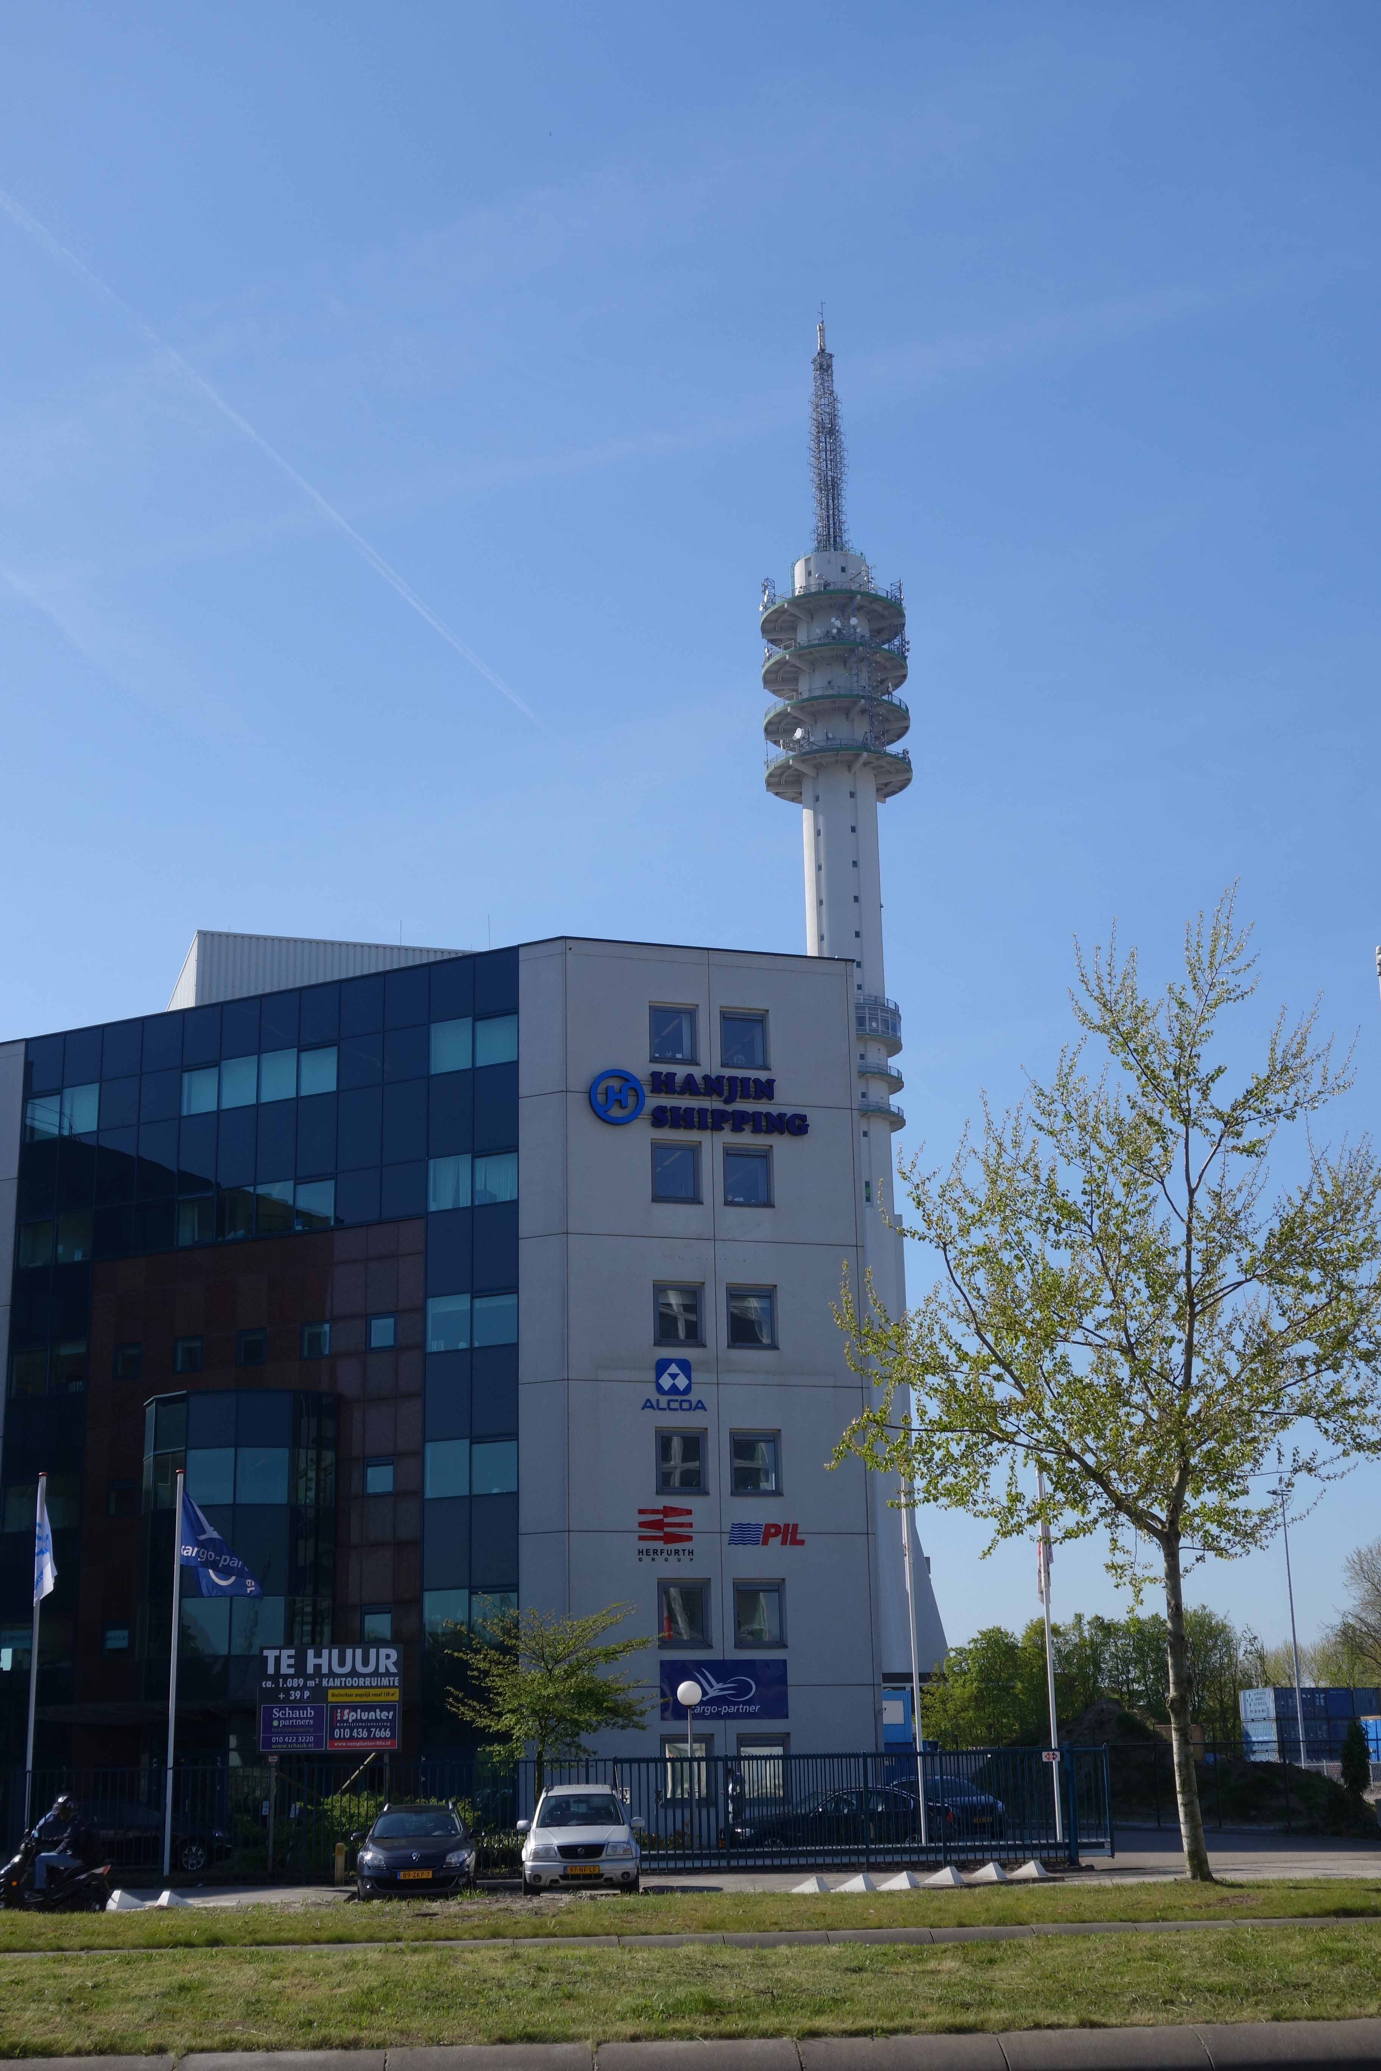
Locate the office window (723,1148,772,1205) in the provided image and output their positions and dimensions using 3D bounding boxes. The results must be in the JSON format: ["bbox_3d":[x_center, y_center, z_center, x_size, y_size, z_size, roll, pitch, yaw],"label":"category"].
[{"bbox_3d":[1.360,3.410,62.385,1.220,1.500,0.160,4,-17,-17],"label":"office window"}]

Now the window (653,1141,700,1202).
[{"bbox_3d":[-0.362,3.273,61.862,1.220,1.500,0.160,4,-17,-17],"label":"window"}]

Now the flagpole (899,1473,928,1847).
[{"bbox_3d":[4.546,12.736,53.004,0.120,8.000,0.120,-1,-16,0],"label":"flagpole"}]

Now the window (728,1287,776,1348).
[{"bbox_3d":[1.523,7.031,64.348,1.260,1.570,0.160,4,-16,-17],"label":"window"}]

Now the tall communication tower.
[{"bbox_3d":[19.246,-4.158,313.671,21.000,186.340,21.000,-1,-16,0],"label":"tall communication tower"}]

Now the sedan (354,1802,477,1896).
[{"bbox_3d":[-4.448,13.233,42.113,1.860,1.490,4.480,0,-16,-5],"label":"sedan"}]

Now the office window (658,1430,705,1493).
[{"bbox_3d":[-0.233,9.883,59.927,1.220,1.500,0.160,4,-17,-17],"label":"office window"}]

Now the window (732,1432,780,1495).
[{"bbox_3d":[1.497,10.002,60.457,1.220,1.500,0.160,4,-17,-17],"label":"window"}]

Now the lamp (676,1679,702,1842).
[{"bbox_3d":[0.002,15.426,54.354,0.500,3.732,0.500,0,-16,-5],"label":"lamp"}]

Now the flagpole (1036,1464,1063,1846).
[{"bbox_3d":[7.415,12.804,53.513,0.120,8.052,0.120,0,-16,-5],"label":"flagpole"}]

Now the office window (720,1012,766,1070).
[{"bbox_3d":[1.288,0.125,63.344,1.220,1.500,0.160,4,-17,-17],"label":"office window"}]

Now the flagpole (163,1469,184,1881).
[{"bbox_3d":[-10.378,12.754,52.016,0.120,7.991,0.120,0,-16,-5],"label":"flagpole"}]

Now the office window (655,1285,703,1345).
[{"bbox_3d":[-0.307,6.578,60.892,1.220,1.500,0.160,4,-17,-17],"label":"office window"}]

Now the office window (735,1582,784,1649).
[{"bbox_3d":[1.645,13.966,62.395,1.260,1.570,0.160,4,-16,-17],"label":"office window"}]

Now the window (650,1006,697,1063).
[{"bbox_3d":[-0.435,0.001,65.713,1.260,1.570,0.160,4,-16,-17],"label":"window"}]

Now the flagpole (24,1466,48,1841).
[{"bbox_3d":[-13.192,12.803,51.998,0.120,8.000,0.120,-1,-16,0],"label":"flagpole"}]

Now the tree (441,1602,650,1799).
[{"bbox_3d":[-2.982,14.404,53.610,4.400,5.405,4.400,0,-16,-5],"label":"tree"}]

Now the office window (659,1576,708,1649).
[{"bbox_3d":[-0.160,13.821,61.830,1.260,1.570,0.160,4,-16,-17],"label":"office window"}]

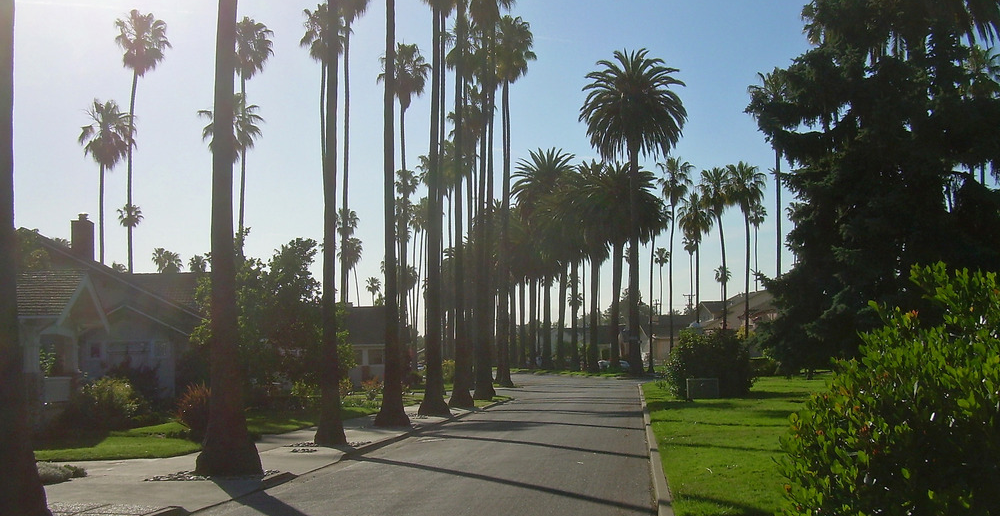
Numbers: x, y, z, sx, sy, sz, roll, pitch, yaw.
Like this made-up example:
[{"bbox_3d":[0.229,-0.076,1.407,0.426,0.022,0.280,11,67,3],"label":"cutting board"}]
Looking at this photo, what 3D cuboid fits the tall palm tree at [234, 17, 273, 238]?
[{"bbox_3d":[-12.744,-3.038,55.479,2.310,18.770,2.310,0,-5,0],"label":"tall palm tree"}]

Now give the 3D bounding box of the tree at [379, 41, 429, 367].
[{"bbox_3d":[-4.888,-2.360,55.420,2.610,17.510,2.610,0,-5,0],"label":"tree"}]

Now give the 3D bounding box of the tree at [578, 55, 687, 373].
[{"bbox_3d":[10.304,-3.666,83.642,8.180,24.950,8.180,0,-5,0],"label":"tree"}]

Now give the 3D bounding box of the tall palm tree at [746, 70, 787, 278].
[{"bbox_3d":[15.717,-1.920,62.401,2.900,18.040,2.900,0,-5,0],"label":"tall palm tree"}]

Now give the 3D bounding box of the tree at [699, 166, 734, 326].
[{"bbox_3d":[16.631,0.845,83.246,2.910,15.900,2.910,0,-5,0],"label":"tree"}]

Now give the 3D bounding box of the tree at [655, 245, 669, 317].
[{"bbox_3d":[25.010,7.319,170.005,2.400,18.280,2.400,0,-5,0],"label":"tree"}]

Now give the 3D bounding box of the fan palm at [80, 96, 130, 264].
[{"bbox_3d":[-20.589,-0.920,57.295,2.950,15.160,2.950,0,-5,0],"label":"fan palm"}]

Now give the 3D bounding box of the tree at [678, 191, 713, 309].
[{"bbox_3d":[15.100,1.780,84.167,2.700,14.190,2.700,0,-5,0],"label":"tree"}]

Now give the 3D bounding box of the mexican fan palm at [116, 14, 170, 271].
[{"bbox_3d":[-17.347,-3.054,52.469,2.720,18.270,2.720,0,-5,0],"label":"mexican fan palm"}]

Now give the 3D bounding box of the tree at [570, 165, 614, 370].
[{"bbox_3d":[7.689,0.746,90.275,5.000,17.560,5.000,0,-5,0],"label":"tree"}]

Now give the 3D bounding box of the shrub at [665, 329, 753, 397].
[{"bbox_3d":[7.619,3.846,40.117,3.220,2.460,3.000,0,-5,0],"label":"shrub"}]

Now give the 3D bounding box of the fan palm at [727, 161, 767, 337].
[{"bbox_3d":[17.791,0.758,79.232,2.900,15.620,2.900,0,-5,0],"label":"fan palm"}]

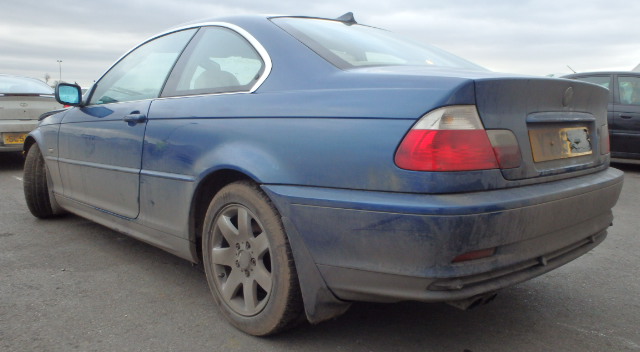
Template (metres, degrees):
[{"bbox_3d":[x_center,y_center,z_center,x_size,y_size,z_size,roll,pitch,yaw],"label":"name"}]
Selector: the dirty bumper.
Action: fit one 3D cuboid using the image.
[{"bbox_3d":[0.696,0.156,2.127,1.720,0.400,0.780,-7,11,-43],"label":"dirty bumper"}]

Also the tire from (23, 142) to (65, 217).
[{"bbox_3d":[-2.098,0.009,4.042,0.205,0.625,0.625,-1,8,-15],"label":"tire"}]

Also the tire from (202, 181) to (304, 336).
[{"bbox_3d":[-0.240,0.316,2.072,0.205,0.620,0.620,-7,11,-43],"label":"tire"}]

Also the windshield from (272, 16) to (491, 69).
[{"bbox_3d":[0.372,-0.592,2.383,1.280,0.090,0.660,-7,35,-43],"label":"windshield"}]

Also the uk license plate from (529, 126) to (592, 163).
[{"bbox_3d":[0.889,-0.119,1.884,0.520,0.111,0.020,-7,-3,-43],"label":"uk license plate"}]

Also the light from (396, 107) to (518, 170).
[{"bbox_3d":[0.416,-0.114,1.538,0.450,0.190,0.200,-7,11,-43],"label":"light"}]

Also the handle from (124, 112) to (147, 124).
[{"bbox_3d":[-0.903,-0.276,2.503,0.050,0.055,0.230,-7,11,-43],"label":"handle"}]

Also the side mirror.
[{"bbox_3d":[-1.530,-0.496,3.150,0.175,0.140,0.110,-7,11,-43],"label":"side mirror"}]

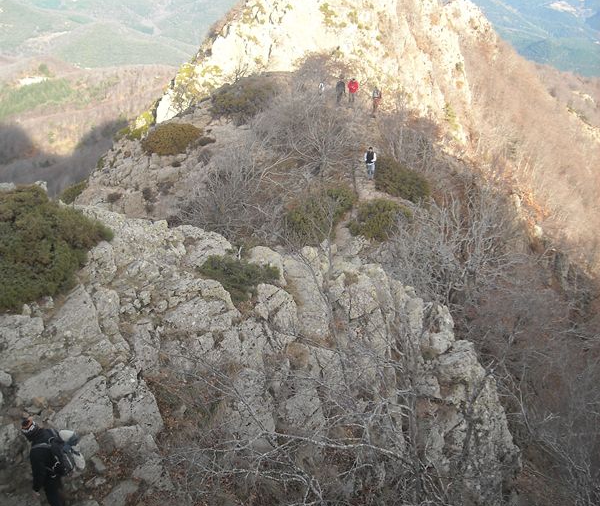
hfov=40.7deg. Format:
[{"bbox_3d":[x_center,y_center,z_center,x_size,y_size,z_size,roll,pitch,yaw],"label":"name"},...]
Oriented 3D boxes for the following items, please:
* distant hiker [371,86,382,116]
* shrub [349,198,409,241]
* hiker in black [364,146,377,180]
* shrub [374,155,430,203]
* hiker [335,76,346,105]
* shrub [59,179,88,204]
[{"bbox_3d":[4.256,-8.428,45.000,0.550,1.700,0.480,2,24,5],"label":"distant hiker"},{"bbox_3d":[3.426,-1.440,35.300,2.500,1.150,2.200,2,24,5],"label":"shrub"},{"bbox_3d":[3.539,-4.492,40.600,0.560,1.720,0.400,2,24,5],"label":"hiker in black"},{"bbox_3d":[4.980,-3.571,39.300,2.600,1.600,2.300,3,24,7],"label":"shrub"},{"bbox_3d":[2.503,-9.983,50.000,0.550,1.720,0.420,1,24,3],"label":"hiker"},{"bbox_3d":[-10.125,-2.693,36.000,1.300,0.950,1.150,-7,25,-15],"label":"shrub"}]

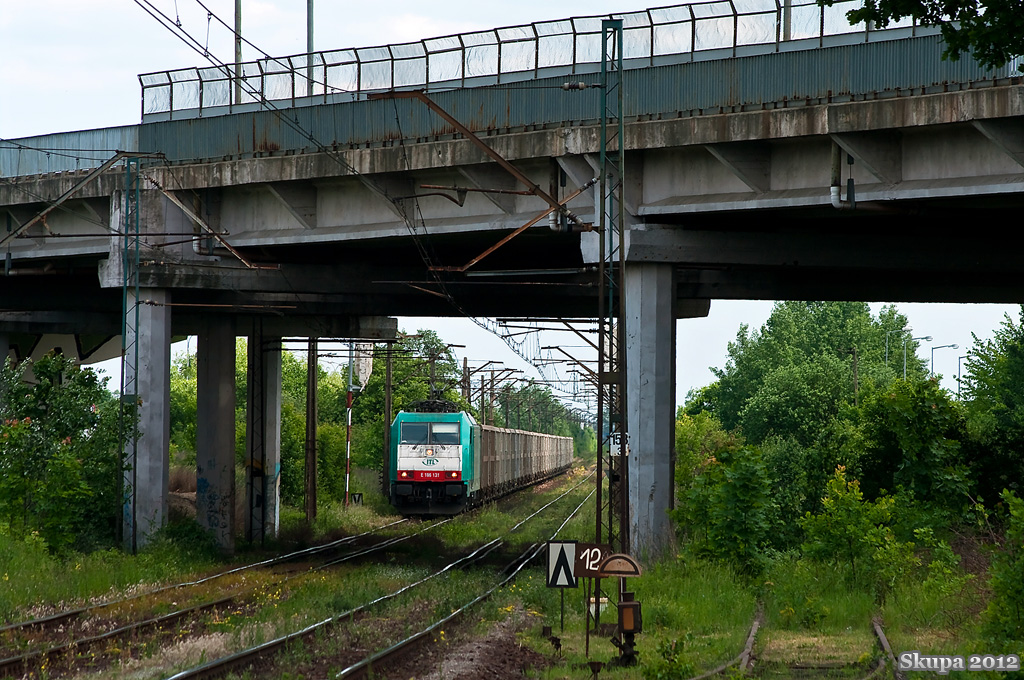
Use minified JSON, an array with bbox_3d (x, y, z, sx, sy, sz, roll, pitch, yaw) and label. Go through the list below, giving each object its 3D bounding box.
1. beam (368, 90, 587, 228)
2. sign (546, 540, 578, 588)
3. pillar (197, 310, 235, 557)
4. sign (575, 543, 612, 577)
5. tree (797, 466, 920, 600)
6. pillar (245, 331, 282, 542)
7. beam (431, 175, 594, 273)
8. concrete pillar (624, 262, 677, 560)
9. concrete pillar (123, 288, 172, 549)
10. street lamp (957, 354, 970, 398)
[{"bbox_3d":[-0.443,-2.316,82.000,2.800,1.770,0.120,1,-1,-2],"label":"beam"},{"bbox_3d":[0.650,2.894,82.300,0.400,0.600,0.030,0,-1,0],"label":"sign"},{"bbox_3d":[-7.275,2.321,157.444,0.880,5.900,0.880,1,-1,-27],"label":"pillar"},{"bbox_3d":[0.912,2.467,71.500,0.420,0.380,0.030,0,-1,0],"label":"sign"},{"bbox_3d":[5.328,2.951,98.000,1.800,2.050,1.700,0,-1,0],"label":"tree"},{"bbox_3d":[-7.069,2.739,181.945,0.880,5.850,0.880,1,-1,-27],"label":"pillar"},{"bbox_3d":[0.043,-2.006,111.000,2.920,1.650,0.100,1,-1,-2],"label":"beam"},{"bbox_3d":[2.529,1.487,116.445,0.880,5.800,0.880,1,-1,-27],"label":"concrete pillar"},{"bbox_3d":[-7.585,1.803,132.946,0.880,5.750,0.880,1,-1,-27],"label":"concrete pillar"},{"bbox_3d":[32.385,5.879,450.000,1.900,9.800,0.300,0,-1,0],"label":"street lamp"}]

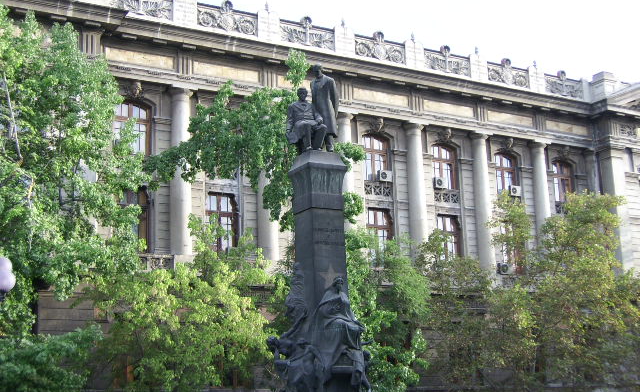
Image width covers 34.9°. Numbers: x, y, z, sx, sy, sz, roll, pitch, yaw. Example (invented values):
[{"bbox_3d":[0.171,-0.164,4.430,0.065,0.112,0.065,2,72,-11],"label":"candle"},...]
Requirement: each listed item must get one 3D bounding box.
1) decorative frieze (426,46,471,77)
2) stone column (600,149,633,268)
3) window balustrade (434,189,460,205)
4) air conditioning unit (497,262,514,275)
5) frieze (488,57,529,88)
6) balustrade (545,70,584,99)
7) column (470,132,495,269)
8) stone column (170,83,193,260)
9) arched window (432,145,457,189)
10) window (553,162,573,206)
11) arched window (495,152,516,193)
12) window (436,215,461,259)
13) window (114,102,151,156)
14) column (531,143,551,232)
[{"bbox_3d":[7.269,-7.803,58.116,3.301,1.651,0.256,6,-14,-31],"label":"decorative frieze"},{"bbox_3d":[18.234,1.097,62.436,1.093,8.091,0.930,6,-14,-31],"label":"stone column"},{"bbox_3d":[7.094,0.048,56.985,1.860,0.884,0.209,6,-14,-31],"label":"window balustrade"},{"bbox_3d":[10.556,4.205,57.959,0.814,0.591,0.335,6,-14,-31],"label":"air conditioning unit"},{"bbox_3d":[11.950,-7.832,64.747,3.520,1.786,0.357,6,-15,-32],"label":"frieze"},{"bbox_3d":[15.077,-6.974,62.879,3.162,1.627,0.256,6,-14,-31],"label":"balustrade"},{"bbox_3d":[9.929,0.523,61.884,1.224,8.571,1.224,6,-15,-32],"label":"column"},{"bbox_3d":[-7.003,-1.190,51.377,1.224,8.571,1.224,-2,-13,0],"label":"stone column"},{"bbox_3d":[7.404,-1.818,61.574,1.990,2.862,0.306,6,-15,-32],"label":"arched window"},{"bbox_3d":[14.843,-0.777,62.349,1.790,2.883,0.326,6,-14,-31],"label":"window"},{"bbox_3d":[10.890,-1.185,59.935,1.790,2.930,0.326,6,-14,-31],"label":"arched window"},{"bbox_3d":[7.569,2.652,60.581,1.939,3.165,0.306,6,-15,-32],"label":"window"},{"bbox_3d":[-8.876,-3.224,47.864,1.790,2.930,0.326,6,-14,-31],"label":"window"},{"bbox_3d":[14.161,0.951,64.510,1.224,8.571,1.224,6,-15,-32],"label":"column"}]

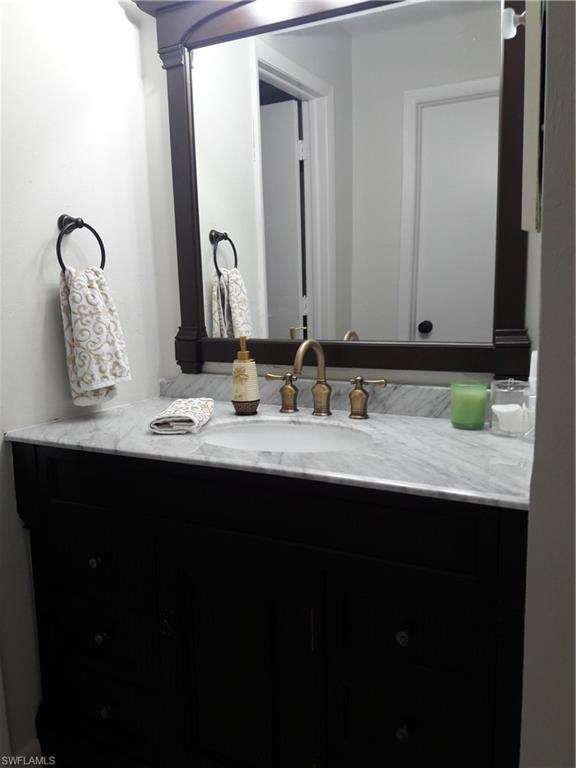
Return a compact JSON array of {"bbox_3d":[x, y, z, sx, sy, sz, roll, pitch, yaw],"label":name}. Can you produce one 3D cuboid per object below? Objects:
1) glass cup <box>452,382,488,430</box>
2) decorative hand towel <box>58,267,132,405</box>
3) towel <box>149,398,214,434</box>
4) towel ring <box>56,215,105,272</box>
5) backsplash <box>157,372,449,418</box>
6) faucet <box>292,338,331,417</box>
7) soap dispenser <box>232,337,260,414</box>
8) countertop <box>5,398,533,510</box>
[{"bbox_3d":[0.440,0.051,1.506,0.086,0.096,0.086,3,10,27],"label":"glass cup"},{"bbox_3d":[-0.515,-0.128,1.625,0.110,0.350,0.215,3,10,27],"label":"decorative hand towel"},{"bbox_3d":[-0.254,0.081,1.587,0.120,0.040,0.240,0,9,6],"label":"towel"},{"bbox_3d":[-0.546,-0.341,1.604,0.082,0.182,0.162,3,10,27],"label":"towel ring"},{"bbox_3d":[0.124,0.025,1.727,1.190,0.088,0.021,3,10,27],"label":"backsplash"},{"bbox_3d":[0.060,-0.011,1.589,0.053,0.207,0.188,3,10,27],"label":"faucet"},{"bbox_3d":[-0.113,-0.023,1.684,0.078,0.207,0.084,-2,9,-4],"label":"soap dispenser"},{"bbox_3d":[-0.010,0.120,1.496,1.210,0.020,0.575,3,10,27],"label":"countertop"}]

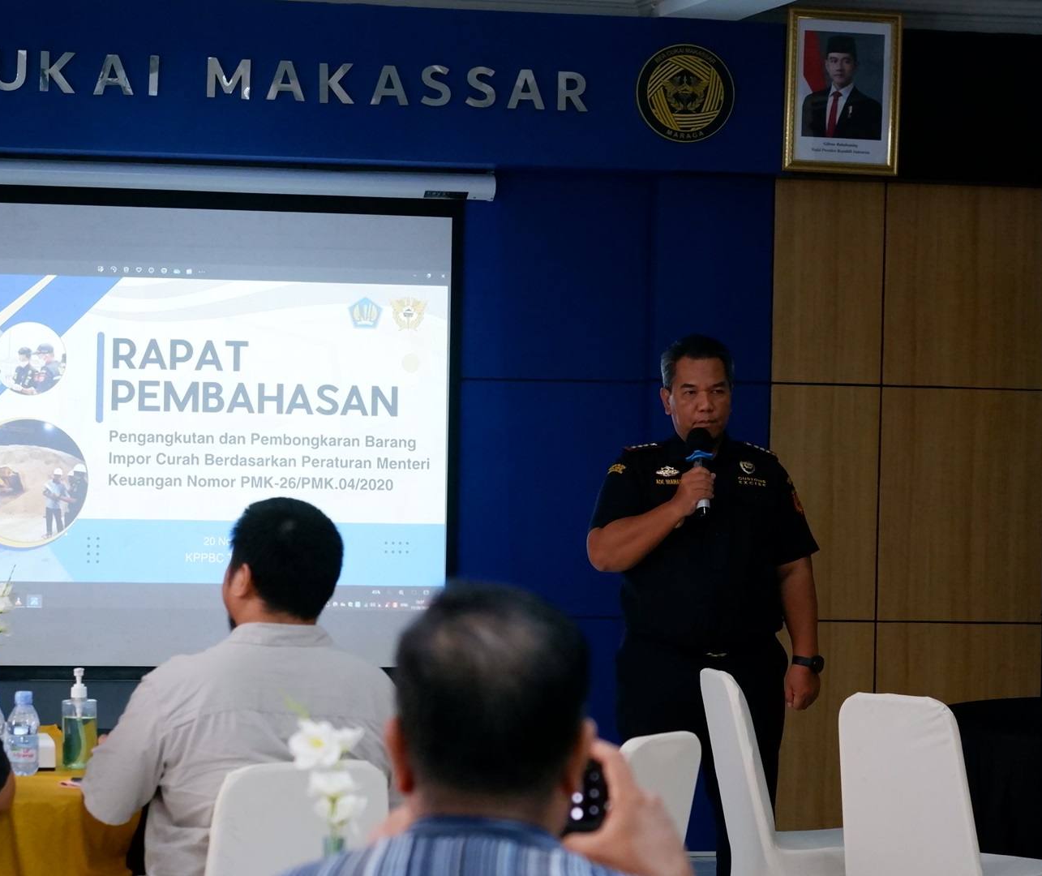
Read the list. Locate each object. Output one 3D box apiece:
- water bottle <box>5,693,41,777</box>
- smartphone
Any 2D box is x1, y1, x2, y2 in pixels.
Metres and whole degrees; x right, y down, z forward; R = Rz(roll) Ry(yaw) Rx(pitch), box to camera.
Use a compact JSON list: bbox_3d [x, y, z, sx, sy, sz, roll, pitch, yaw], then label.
[{"bbox_3d":[-0.987,0.587,6.800,0.064,0.168,0.064,1,1,0],"label":"water bottle"},{"bbox_3d":[0.003,0.345,3.300,0.162,0.077,0.009,1,-2,0],"label":"smartphone"}]

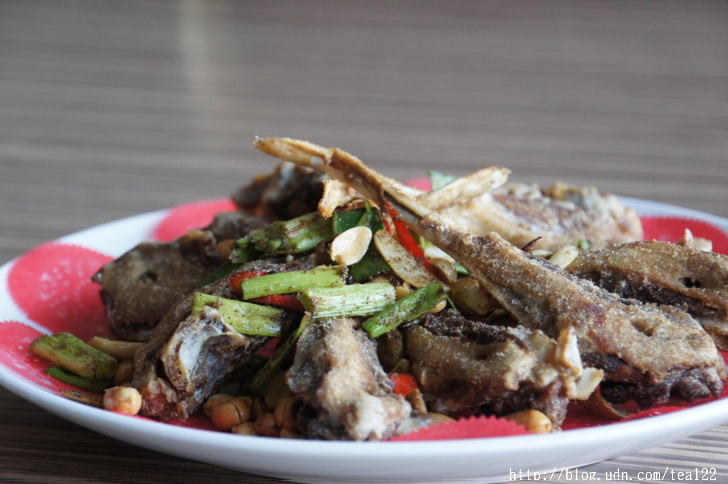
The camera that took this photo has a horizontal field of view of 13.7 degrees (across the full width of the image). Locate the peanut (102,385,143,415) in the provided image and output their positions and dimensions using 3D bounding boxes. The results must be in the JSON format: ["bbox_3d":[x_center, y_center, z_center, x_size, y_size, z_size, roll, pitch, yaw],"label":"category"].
[{"bbox_3d":[-0.071,0.047,0.893,0.011,0.008,0.009,-7,17,-20],"label":"peanut"}]

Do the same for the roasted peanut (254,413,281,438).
[{"bbox_3d":[-0.028,0.053,0.873,0.011,0.009,0.009,-8,17,-24],"label":"roasted peanut"}]

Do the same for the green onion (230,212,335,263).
[{"bbox_3d":[-0.026,-0.001,0.978,0.034,0.009,0.009,-16,19,-14],"label":"green onion"}]

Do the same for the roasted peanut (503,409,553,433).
[{"bbox_3d":[0.048,0.052,0.876,0.014,0.008,0.009,8,18,29],"label":"roasted peanut"}]

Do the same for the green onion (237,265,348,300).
[{"bbox_3d":[-0.022,0.013,0.948,0.034,0.007,0.007,-7,16,-2],"label":"green onion"}]

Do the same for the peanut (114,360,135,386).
[{"bbox_3d":[-0.073,0.040,0.920,0.012,0.009,0.009,3,16,16],"label":"peanut"}]

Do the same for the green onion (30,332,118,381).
[{"bbox_3d":[-0.089,0.035,0.930,0.027,0.007,0.011,27,29,37],"label":"green onion"}]

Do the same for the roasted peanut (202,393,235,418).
[{"bbox_3d":[-0.043,0.049,0.898,0.012,0.008,0.009,-9,17,-25],"label":"roasted peanut"}]

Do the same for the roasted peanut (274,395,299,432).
[{"bbox_3d":[-0.022,0.050,0.884,0.009,0.010,0.012,7,17,26],"label":"roasted peanut"}]

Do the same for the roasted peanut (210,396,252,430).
[{"bbox_3d":[-0.039,0.050,0.887,0.013,0.010,0.009,-7,17,-20],"label":"roasted peanut"}]

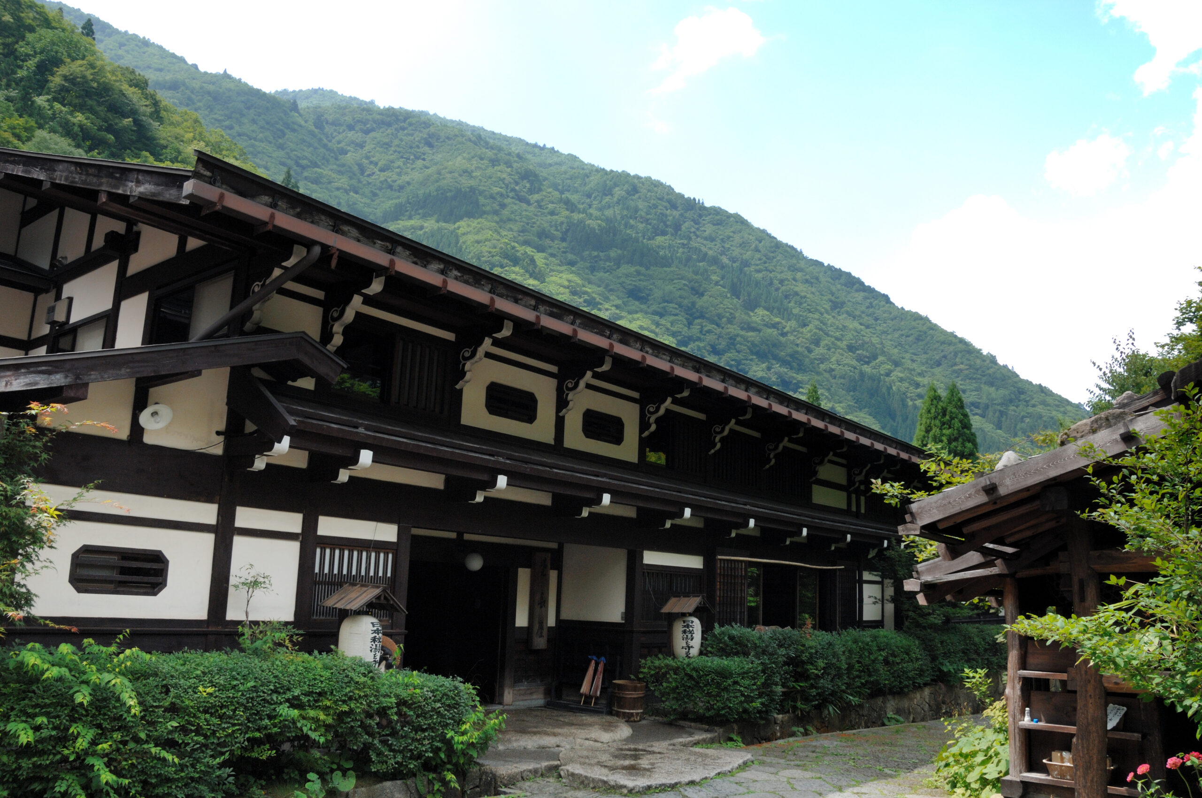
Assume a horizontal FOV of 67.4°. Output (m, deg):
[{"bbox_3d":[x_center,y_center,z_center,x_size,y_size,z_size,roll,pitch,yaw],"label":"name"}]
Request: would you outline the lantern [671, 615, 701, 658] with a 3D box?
[{"bbox_3d":[1.170,3.267,12.165,0.400,0.760,0.400,1,-13,4],"label":"lantern"}]

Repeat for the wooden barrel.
[{"bbox_3d":[0.363,3.917,11.674,0.450,0.490,0.450,2,-13,0],"label":"wooden barrel"}]

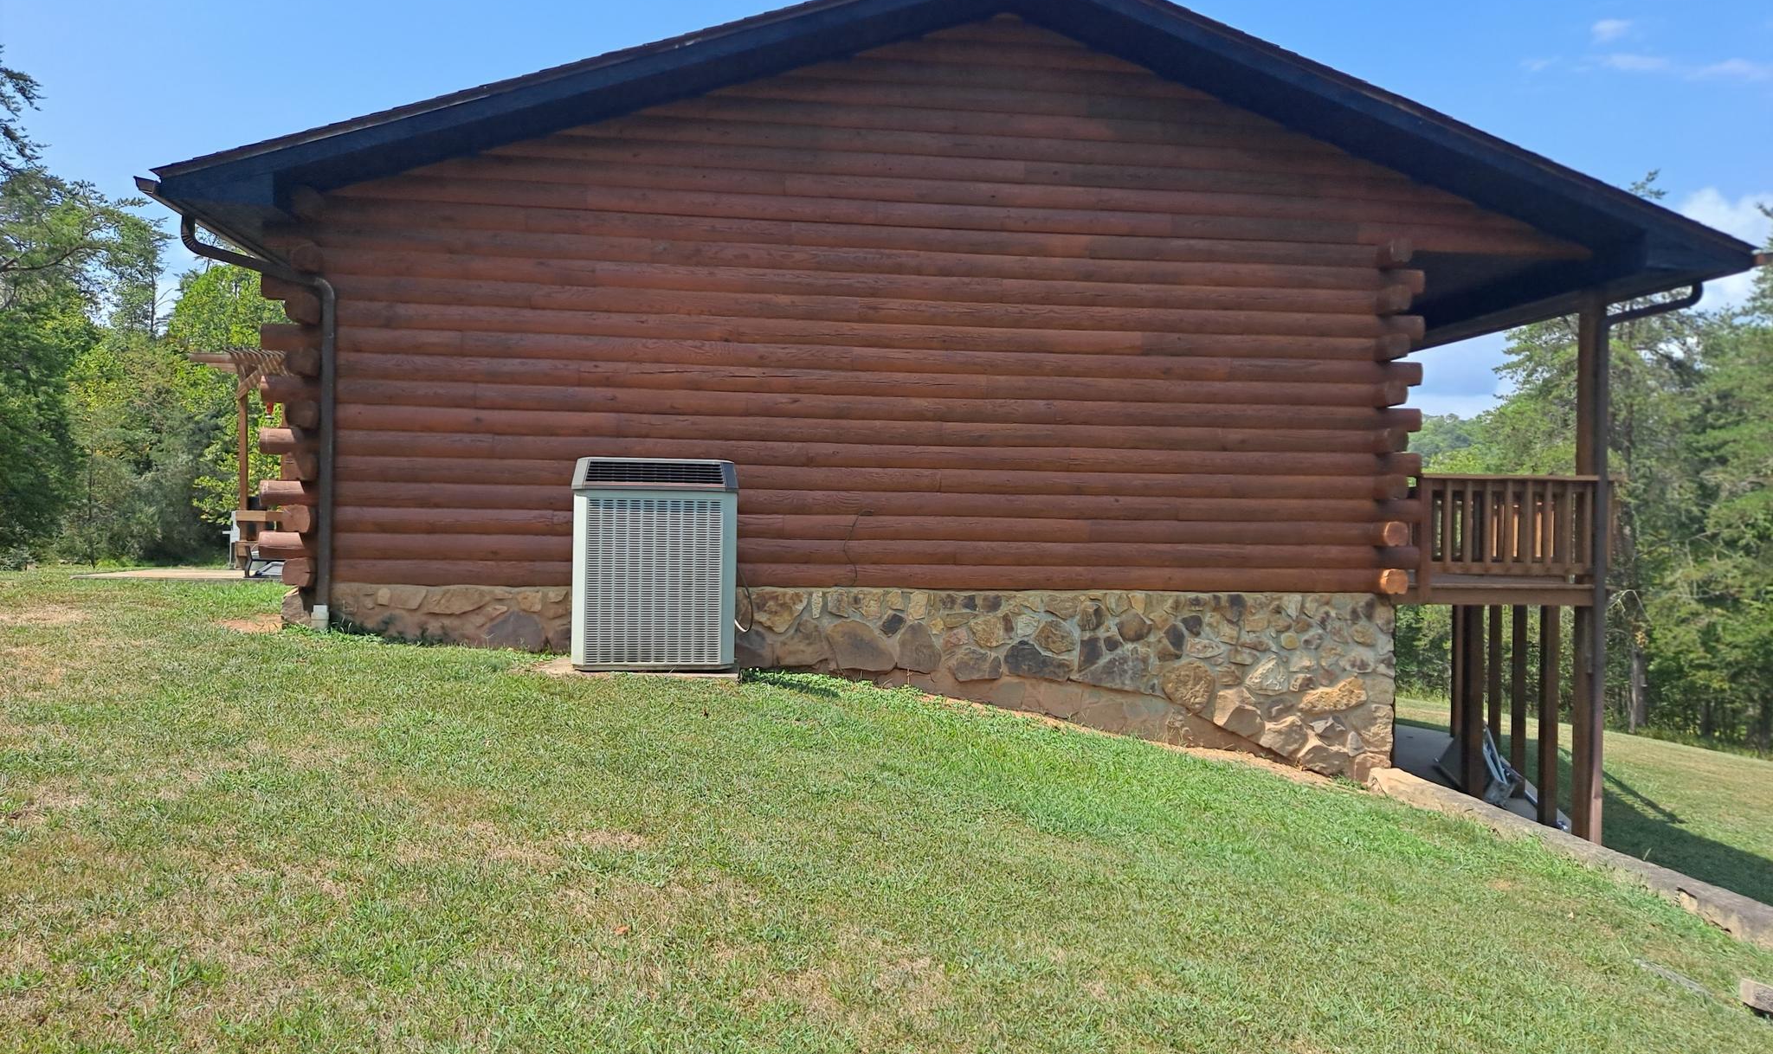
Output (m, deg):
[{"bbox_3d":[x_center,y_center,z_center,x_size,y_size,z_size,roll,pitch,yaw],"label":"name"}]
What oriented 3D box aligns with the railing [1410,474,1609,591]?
[{"bbox_3d":[4.655,0.029,9.521,1.590,0.839,0.130,1,0,-8],"label":"railing"}]

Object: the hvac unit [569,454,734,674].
[{"bbox_3d":[-1.363,0.205,7.689,0.940,1.200,0.880,1,0,-8],"label":"hvac unit"}]

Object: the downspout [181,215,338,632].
[{"bbox_3d":[-4.075,-0.681,8.307,1.059,2.696,0.340,1,0,-8],"label":"downspout"}]

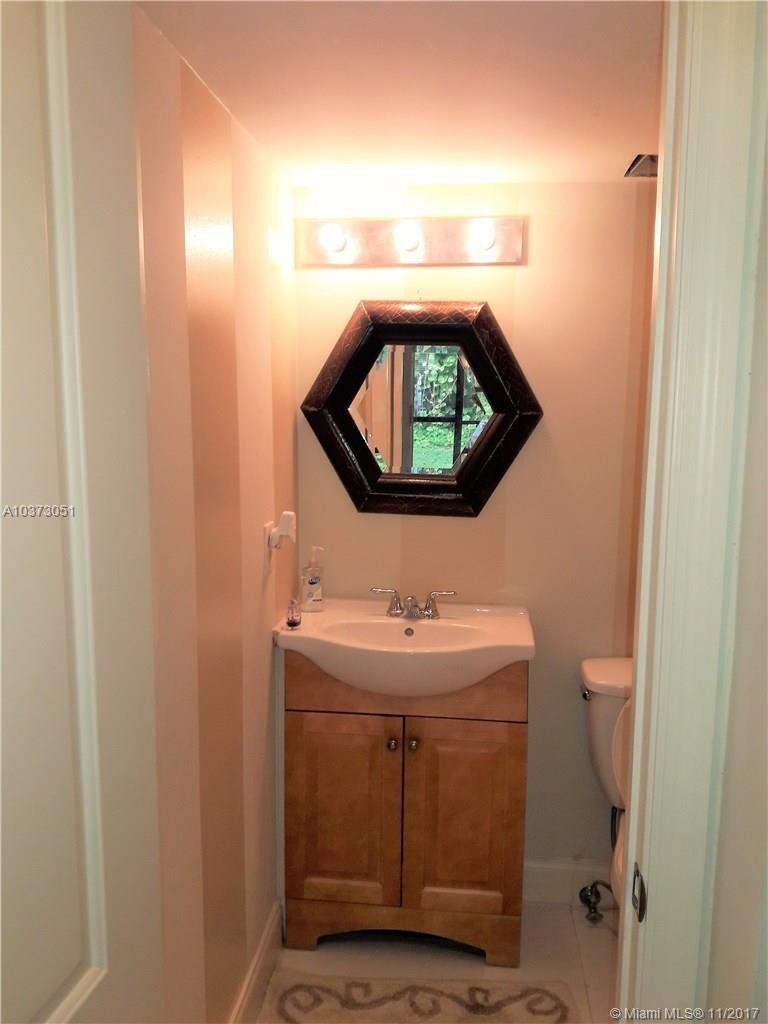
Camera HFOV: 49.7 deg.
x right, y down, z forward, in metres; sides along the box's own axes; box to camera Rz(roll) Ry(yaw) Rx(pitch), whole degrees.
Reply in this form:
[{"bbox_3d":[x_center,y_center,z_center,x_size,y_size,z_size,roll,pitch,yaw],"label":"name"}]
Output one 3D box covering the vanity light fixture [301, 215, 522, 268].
[{"bbox_3d":[0.066,-0.698,2.139,0.609,0.124,0.125,1,8,6],"label":"vanity light fixture"}]

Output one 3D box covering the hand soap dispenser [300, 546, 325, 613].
[{"bbox_3d":[-0.190,0.180,2.234,0.062,0.175,0.042,-2,8,-19],"label":"hand soap dispenser"}]

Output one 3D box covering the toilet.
[{"bbox_3d":[0.723,0.805,1.980,0.472,0.780,0.680,1,8,6],"label":"toilet"}]

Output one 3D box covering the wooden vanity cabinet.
[{"bbox_3d":[0.063,0.734,2.248,0.609,0.840,0.307,1,8,6],"label":"wooden vanity cabinet"}]

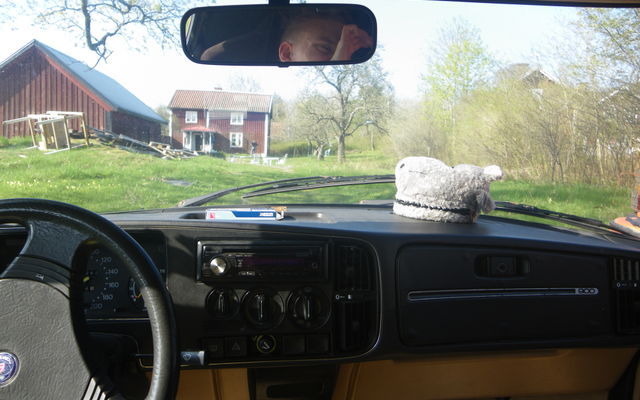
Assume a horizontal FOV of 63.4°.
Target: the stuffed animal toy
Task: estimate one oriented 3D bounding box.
[{"bbox_3d":[0.236,-0.018,0.960,0.190,0.116,0.130,4,6,16],"label":"stuffed animal toy"}]

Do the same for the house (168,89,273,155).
[{"bbox_3d":[-11.397,-8.832,59.000,11.200,7.600,6.800,2,6,-1],"label":"house"}]

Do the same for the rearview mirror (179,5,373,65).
[{"bbox_3d":[-0.050,-0.198,0.620,0.234,0.070,0.040,3,16,5],"label":"rearview mirror"}]

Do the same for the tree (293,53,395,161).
[{"bbox_3d":[2.043,-7.953,45.000,8.200,9.400,8.000,2,6,0],"label":"tree"}]

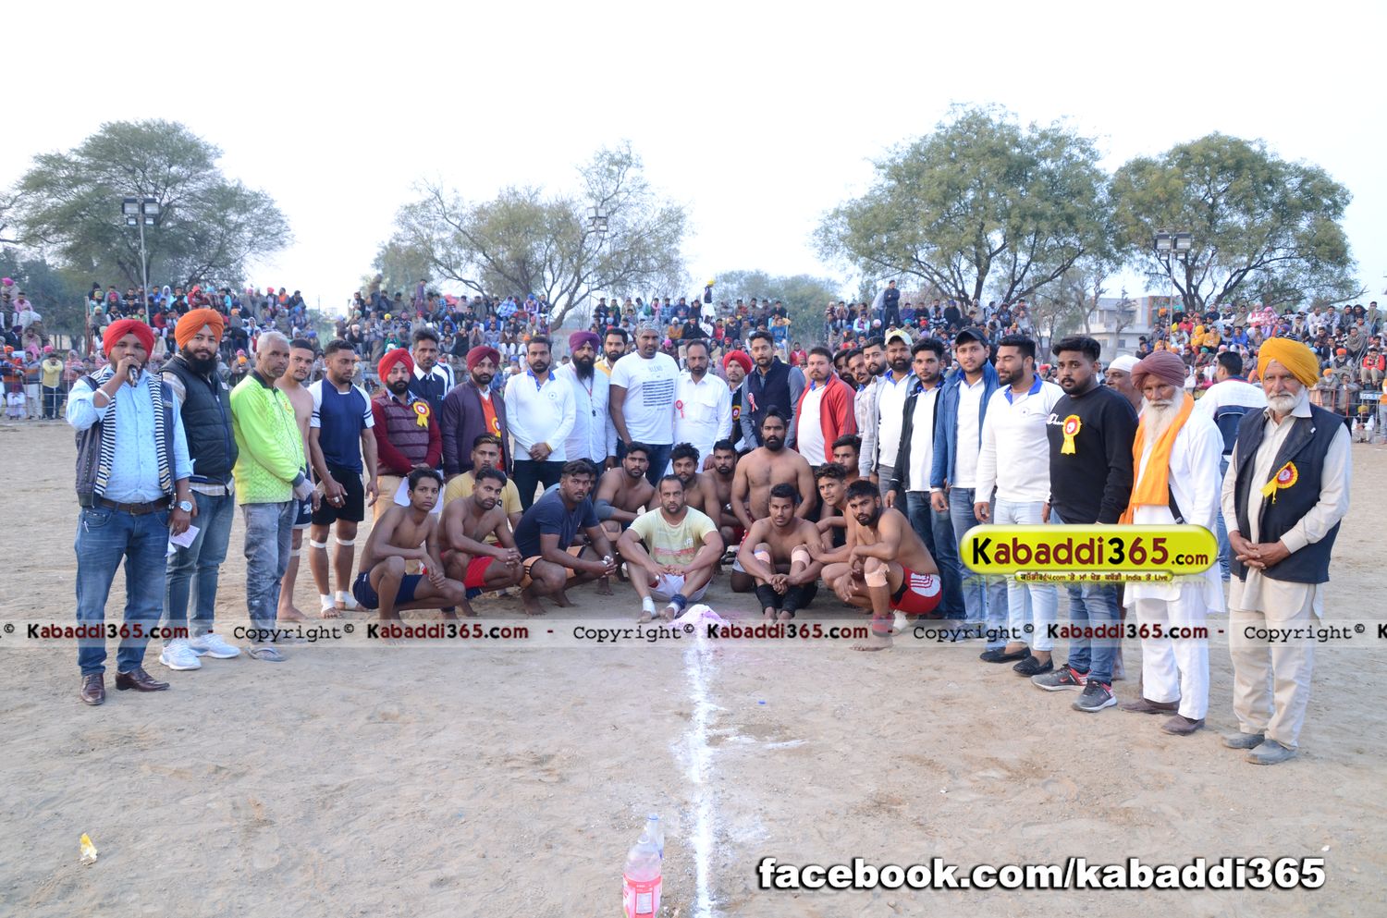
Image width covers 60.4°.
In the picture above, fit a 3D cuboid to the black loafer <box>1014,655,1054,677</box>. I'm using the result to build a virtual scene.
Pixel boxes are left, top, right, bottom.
[{"bbox_3d":[1.785,1.082,6.247,0.270,0.085,0.100,-2,6,-31],"label":"black loafer"}]

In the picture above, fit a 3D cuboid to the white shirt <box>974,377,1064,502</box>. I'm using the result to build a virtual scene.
[{"bbox_3d":[1.735,-0.104,6.330,0.470,0.670,0.280,3,6,30],"label":"white shirt"}]

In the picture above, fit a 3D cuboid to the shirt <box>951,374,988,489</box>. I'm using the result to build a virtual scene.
[{"bbox_3d":[1.537,-0.154,6.750,0.390,0.648,0.250,4,6,30],"label":"shirt"}]

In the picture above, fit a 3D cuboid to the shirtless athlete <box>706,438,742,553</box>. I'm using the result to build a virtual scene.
[{"bbox_3d":[0.250,0.381,8.720,0.580,1.040,0.660,1,5,6],"label":"shirtless athlete"}]

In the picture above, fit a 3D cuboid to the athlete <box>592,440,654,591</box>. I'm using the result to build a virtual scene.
[{"bbox_3d":[-0.459,0.409,8.350,0.560,1.020,0.660,-1,5,-14],"label":"athlete"}]

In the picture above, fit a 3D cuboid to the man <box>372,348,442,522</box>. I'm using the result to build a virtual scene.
[{"bbox_3d":[-1.928,0.096,8.000,0.520,1.690,0.340,0,5,-12],"label":"man"}]

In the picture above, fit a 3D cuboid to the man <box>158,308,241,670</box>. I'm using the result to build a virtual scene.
[{"bbox_3d":[-2.617,0.139,6.288,0.360,1.845,0.480,4,5,35],"label":"man"}]

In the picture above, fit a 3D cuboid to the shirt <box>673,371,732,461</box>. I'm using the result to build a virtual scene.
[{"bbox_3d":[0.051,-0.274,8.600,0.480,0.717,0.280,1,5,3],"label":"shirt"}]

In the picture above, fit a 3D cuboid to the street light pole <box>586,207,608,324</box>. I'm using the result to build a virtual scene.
[{"bbox_3d":[-2.962,-4.539,36.000,0.700,6.200,0.450,0,5,-5],"label":"street light pole"}]

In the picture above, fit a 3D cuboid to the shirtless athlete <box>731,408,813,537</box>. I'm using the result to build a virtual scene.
[{"bbox_3d":[0.579,0.271,8.550,0.660,1.280,0.620,1,4,3],"label":"shirtless athlete"}]

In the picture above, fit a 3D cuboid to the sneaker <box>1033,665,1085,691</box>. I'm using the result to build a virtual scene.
[{"bbox_3d":[1.817,1.077,5.929,0.288,0.120,0.110,-1,6,-22],"label":"sneaker"}]

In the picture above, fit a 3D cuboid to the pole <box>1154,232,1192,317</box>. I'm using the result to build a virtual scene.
[{"bbox_3d":[11.655,-3.223,29.000,0.880,4.720,0.350,1,5,6],"label":"pole"}]

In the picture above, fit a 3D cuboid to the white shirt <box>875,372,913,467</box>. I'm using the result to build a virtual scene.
[{"bbox_3d":[1.342,-0.263,8.000,0.400,0.650,0.260,3,5,28],"label":"white shirt"}]

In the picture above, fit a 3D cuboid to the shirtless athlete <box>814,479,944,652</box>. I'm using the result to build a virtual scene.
[{"bbox_3d":[1.106,0.594,7.044,0.720,0.949,0.600,-2,5,-35],"label":"shirtless athlete"}]

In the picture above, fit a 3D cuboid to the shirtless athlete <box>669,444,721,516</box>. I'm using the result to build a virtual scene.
[{"bbox_3d":[-0.042,0.418,8.300,0.600,1.040,0.660,0,5,-3],"label":"shirtless athlete"}]

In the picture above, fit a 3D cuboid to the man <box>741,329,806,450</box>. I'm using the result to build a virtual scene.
[{"bbox_3d":[0.601,-0.039,9.000,0.530,1.830,0.370,1,5,14],"label":"man"}]

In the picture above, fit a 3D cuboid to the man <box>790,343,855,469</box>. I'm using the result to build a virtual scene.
[{"bbox_3d":[0.988,0.034,8.800,0.560,1.720,0.420,3,5,30],"label":"man"}]

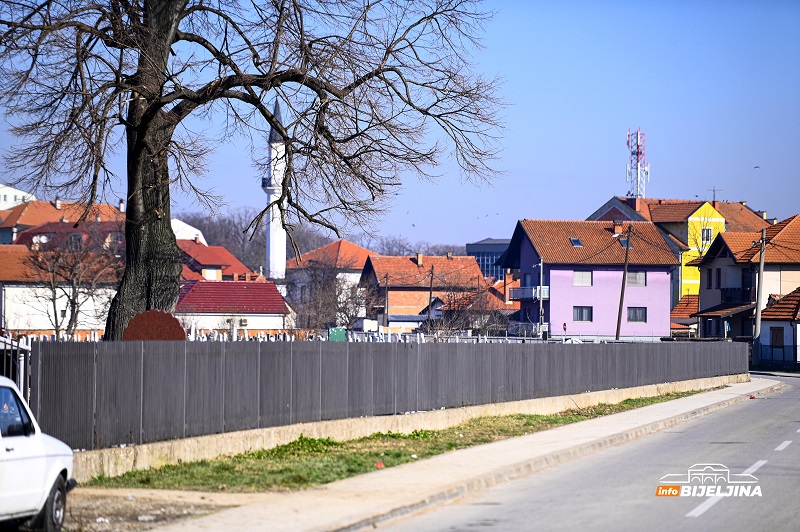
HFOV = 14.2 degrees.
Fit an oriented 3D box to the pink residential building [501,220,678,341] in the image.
[{"bbox_3d":[16.093,1.770,277.147,12.000,11.200,11.200,0,-1,-17],"label":"pink residential building"}]

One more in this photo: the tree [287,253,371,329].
[{"bbox_3d":[-5.397,2.777,243.004,6.640,7.740,6.000,0,-1,0],"label":"tree"}]

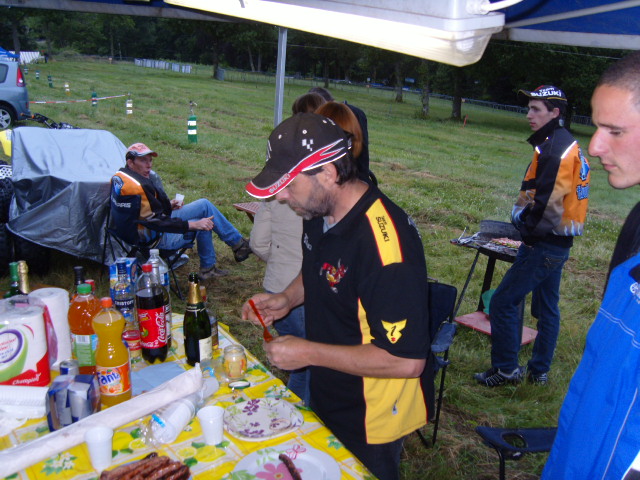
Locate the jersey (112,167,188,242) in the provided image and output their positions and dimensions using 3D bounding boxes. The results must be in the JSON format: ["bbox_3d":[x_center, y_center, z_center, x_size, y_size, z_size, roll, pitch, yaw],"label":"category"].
[{"bbox_3d":[-1.205,-0.245,4.600,0.430,0.540,0.500,-11,22,-35],"label":"jersey"}]

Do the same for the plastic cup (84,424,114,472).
[{"bbox_3d":[-0.508,0.483,1.488,0.067,0.098,0.067,-1,12,0],"label":"plastic cup"}]

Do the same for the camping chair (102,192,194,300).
[{"bbox_3d":[-1.330,0.025,5.050,0.600,0.790,0.720,-9,14,-31],"label":"camping chair"}]

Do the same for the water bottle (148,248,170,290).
[{"bbox_3d":[-0.556,0.187,2.220,0.086,0.320,0.086,-3,18,-14],"label":"water bottle"}]

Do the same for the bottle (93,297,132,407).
[{"bbox_3d":[-0.577,0.308,1.800,0.092,0.315,0.092,-3,12,-9],"label":"bottle"}]

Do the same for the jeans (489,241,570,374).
[{"bbox_3d":[1.225,0.416,3.830,0.460,0.860,0.380,1,12,12],"label":"jeans"}]

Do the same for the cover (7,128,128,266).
[{"bbox_3d":[-2.005,-0.366,5.200,1.050,1.050,0.950,-1,18,-9],"label":"cover"}]

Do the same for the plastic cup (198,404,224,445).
[{"bbox_3d":[-0.268,0.460,1.603,0.069,0.086,0.069,-1,12,0],"label":"plastic cup"}]

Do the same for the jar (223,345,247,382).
[{"bbox_3d":[-0.259,0.372,1.976,0.072,0.103,0.072,-1,12,0],"label":"jar"}]

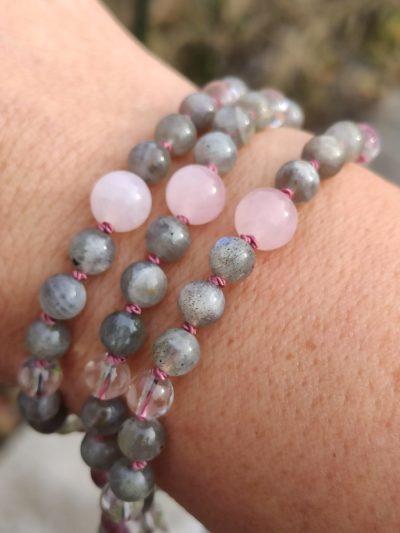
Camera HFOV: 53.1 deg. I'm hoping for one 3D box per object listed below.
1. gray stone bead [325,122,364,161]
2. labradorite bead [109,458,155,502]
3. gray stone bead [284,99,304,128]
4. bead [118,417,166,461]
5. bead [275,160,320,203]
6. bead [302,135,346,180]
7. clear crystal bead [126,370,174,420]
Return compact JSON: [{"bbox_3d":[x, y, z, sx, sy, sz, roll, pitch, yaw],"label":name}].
[{"bbox_3d":[0.029,-0.025,0.080,0.008,0.008,0.008,0,37,0],"label":"gray stone bead"},{"bbox_3d":[-0.012,0.038,0.072,0.008,0.008,0.008,0,37,0],"label":"labradorite bead"},{"bbox_3d":[0.020,-0.035,0.091,0.008,0.008,0.008,0,37,0],"label":"gray stone bead"},{"bbox_3d":[-0.010,0.030,0.070,0.008,0.008,0.008,0,37,0],"label":"bead"},{"bbox_3d":[0.018,-0.015,0.072,0.008,0.008,0.008,0,37,0],"label":"bead"},{"bbox_3d":[0.023,-0.020,0.075,0.008,0.008,0.008,0,37,0],"label":"bead"},{"bbox_3d":[-0.008,0.022,0.068,0.008,0.008,0.008,0,37,0],"label":"clear crystal bead"}]

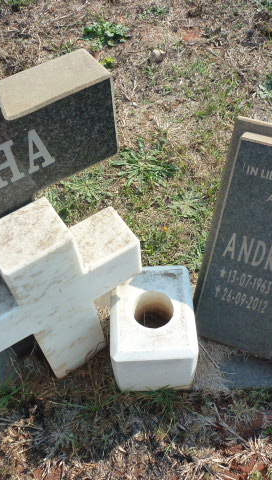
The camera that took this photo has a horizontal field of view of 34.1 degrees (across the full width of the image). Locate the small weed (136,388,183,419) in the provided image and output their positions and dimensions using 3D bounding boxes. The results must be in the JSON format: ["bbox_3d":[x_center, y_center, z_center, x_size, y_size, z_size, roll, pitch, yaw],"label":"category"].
[{"bbox_3d":[0.071,0.455,1.243,0.130,0.060,0.085,0,53,3],"label":"small weed"}]

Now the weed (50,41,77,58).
[{"bbox_3d":[-0.390,-1.016,2.384,0.118,0.047,0.106,-11,53,-5],"label":"weed"}]

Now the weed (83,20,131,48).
[{"bbox_3d":[-0.164,-1.138,2.454,0.245,0.061,0.164,-6,53,-1],"label":"weed"}]

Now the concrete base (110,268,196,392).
[{"bbox_3d":[0.050,0.257,1.282,0.227,0.237,0.274,-3,53,1],"label":"concrete base"}]

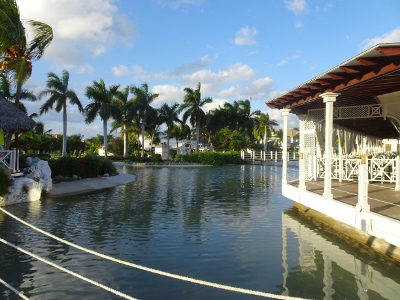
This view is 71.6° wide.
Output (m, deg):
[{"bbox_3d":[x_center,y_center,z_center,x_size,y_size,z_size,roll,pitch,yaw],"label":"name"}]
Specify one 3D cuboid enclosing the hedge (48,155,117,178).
[{"bbox_3d":[-7.250,1.000,17.200,3.900,1.300,1.800,0,0,-35],"label":"hedge"}]

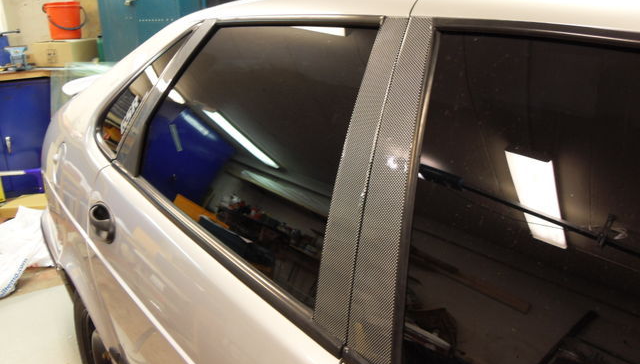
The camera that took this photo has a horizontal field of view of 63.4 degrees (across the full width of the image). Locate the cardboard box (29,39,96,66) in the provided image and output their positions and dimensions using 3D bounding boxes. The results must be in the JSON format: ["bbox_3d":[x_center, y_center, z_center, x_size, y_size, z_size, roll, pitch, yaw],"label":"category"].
[{"bbox_3d":[-1.958,-0.997,3.999,0.289,0.172,0.420,1,19,0],"label":"cardboard box"}]

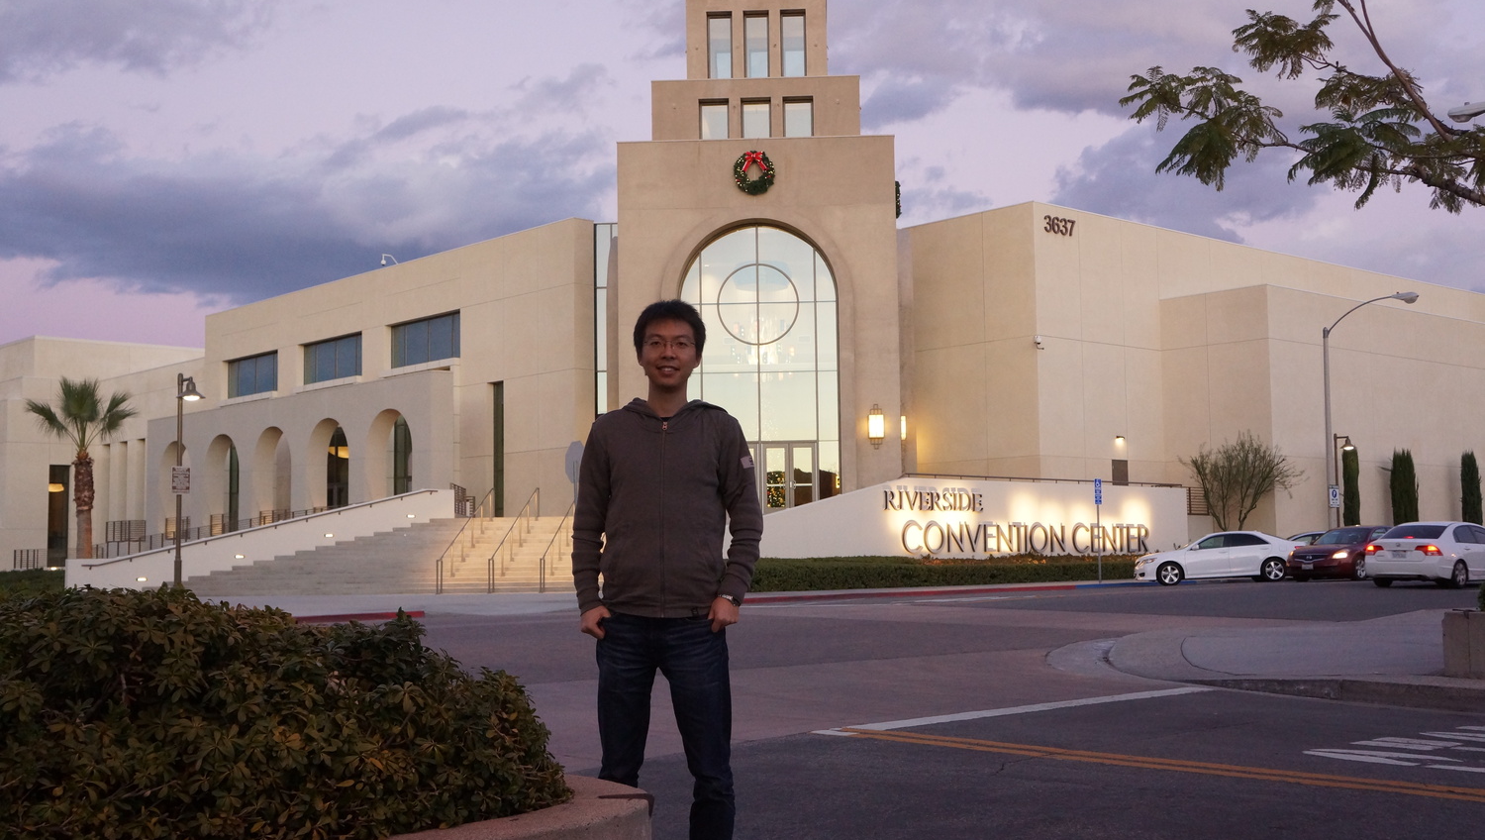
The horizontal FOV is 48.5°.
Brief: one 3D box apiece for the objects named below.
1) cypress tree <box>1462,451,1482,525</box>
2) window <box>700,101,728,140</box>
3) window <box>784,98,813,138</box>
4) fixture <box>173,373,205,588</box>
[{"bbox_3d":[30.631,3.646,69.248,0.900,4.760,0.900,3,-6,-42],"label":"cypress tree"},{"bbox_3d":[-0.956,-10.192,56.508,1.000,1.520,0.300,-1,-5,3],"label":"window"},{"bbox_3d":[2.025,-10.872,59.728,1.080,1.620,0.250,-1,-5,3],"label":"window"},{"bbox_3d":[-11.943,1.476,35.434,0.620,5.040,0.900,4,-6,-43],"label":"fixture"}]

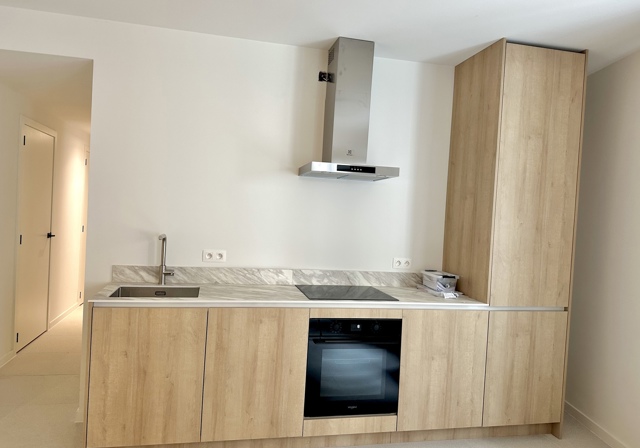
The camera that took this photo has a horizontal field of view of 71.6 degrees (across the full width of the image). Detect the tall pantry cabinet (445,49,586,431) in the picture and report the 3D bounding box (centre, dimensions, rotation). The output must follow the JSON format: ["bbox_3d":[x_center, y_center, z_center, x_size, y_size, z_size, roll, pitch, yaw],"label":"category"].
[{"bbox_3d":[1.369,0.132,3.280,0.640,2.678,0.629,3,1,-12],"label":"tall pantry cabinet"}]

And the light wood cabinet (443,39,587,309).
[{"bbox_3d":[1.394,-0.327,3.270,0.640,1.759,0.629,3,1,-12],"label":"light wood cabinet"}]

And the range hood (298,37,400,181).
[{"bbox_3d":[0.208,-0.796,3.071,0.592,0.935,0.485,3,1,-12],"label":"range hood"}]

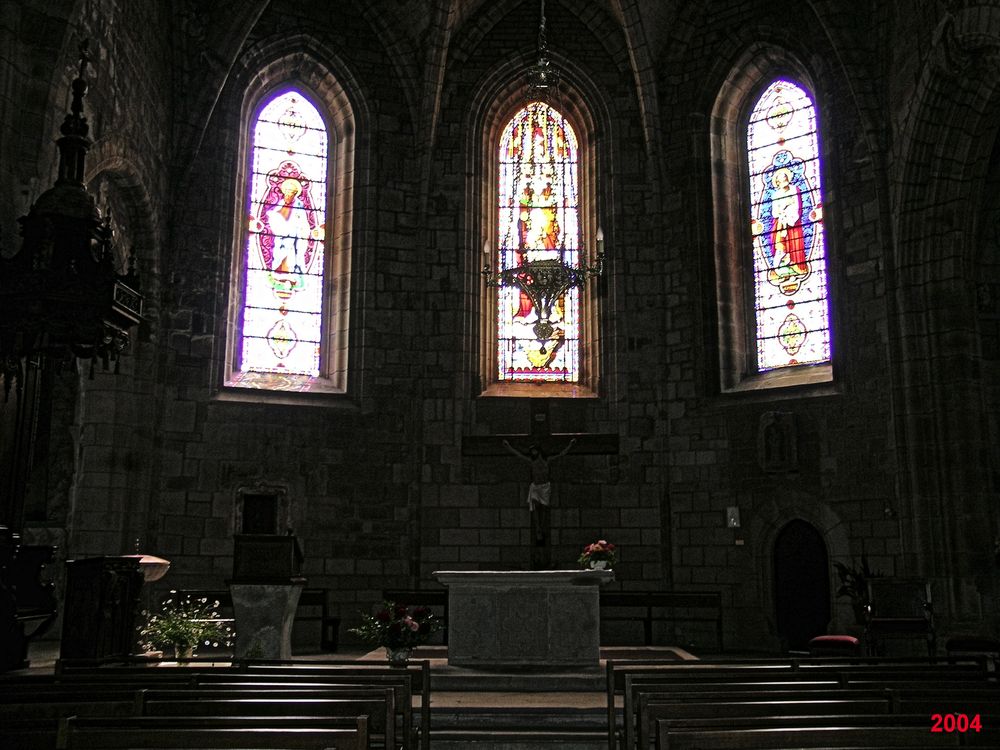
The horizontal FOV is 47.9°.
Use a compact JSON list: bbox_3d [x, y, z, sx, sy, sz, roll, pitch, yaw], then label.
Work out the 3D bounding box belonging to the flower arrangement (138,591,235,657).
[{"bbox_3d":[-3.433,2.744,12.412,1.000,0.740,0.850,0,-10,2],"label":"flower arrangement"}]

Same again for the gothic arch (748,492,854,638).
[{"bbox_3d":[3.833,2.488,14.246,1.380,1.980,0.350,-8,-13,41],"label":"gothic arch"}]

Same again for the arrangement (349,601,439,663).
[{"bbox_3d":[-1.131,2.768,12.141,0.950,0.660,0.750,0,-10,2],"label":"arrangement"}]

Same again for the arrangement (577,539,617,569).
[{"bbox_3d":[1.101,2.039,12.764,0.420,0.360,0.380,0,-10,2],"label":"arrangement"}]

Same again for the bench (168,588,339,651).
[{"bbox_3d":[-3.049,3.041,14.076,1.979,0.725,0.420,4,-11,-22],"label":"bench"}]

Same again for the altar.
[{"bbox_3d":[0.265,2.716,12.656,1.982,1.000,0.950,0,-10,2],"label":"altar"}]

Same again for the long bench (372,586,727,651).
[{"bbox_3d":[0.682,3.176,14.659,4.362,0.752,0.420,0,-10,2],"label":"long bench"}]

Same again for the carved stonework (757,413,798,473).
[{"bbox_3d":[3.620,0.882,14.596,0.567,0.816,0.180,-8,-13,41],"label":"carved stonework"}]

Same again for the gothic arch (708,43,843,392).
[{"bbox_3d":[3.749,-2.134,15.319,1.675,4.746,0.500,-8,-13,41],"label":"gothic arch"}]

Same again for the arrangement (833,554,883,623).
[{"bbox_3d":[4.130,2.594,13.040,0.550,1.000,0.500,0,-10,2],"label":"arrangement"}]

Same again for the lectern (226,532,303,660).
[{"bbox_3d":[-2.585,2.483,12.536,0.680,1.380,0.600,0,-10,2],"label":"lectern"}]

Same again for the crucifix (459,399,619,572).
[{"bbox_3d":[0.547,1.620,15.341,2.065,2.512,0.400,0,-10,2],"label":"crucifix"}]

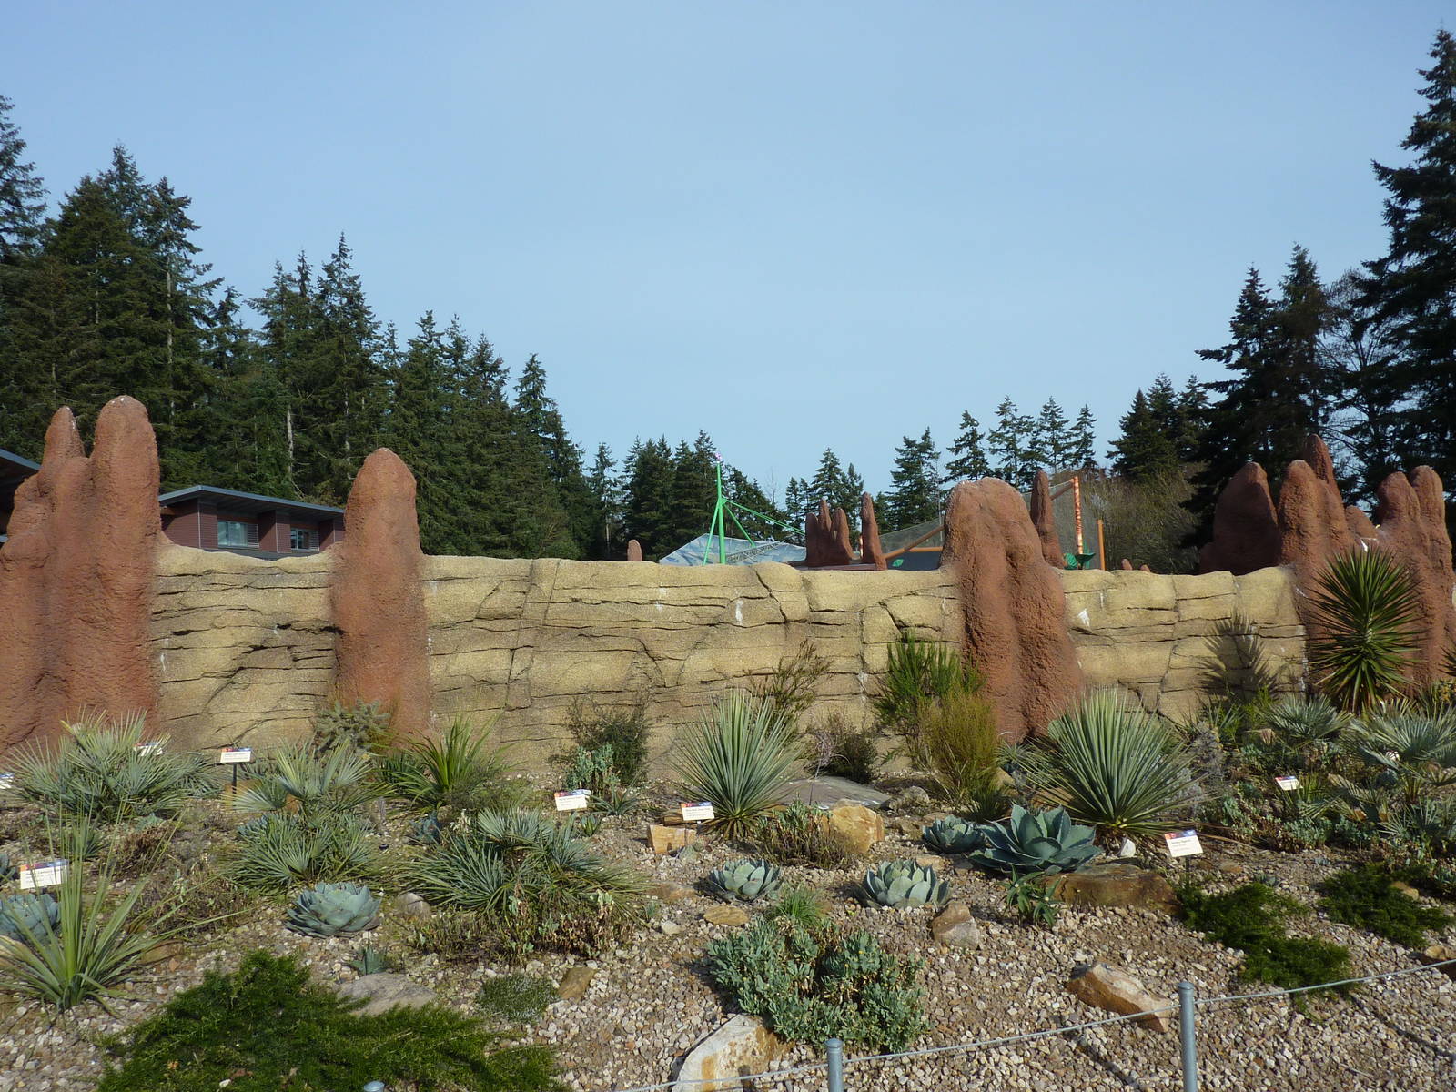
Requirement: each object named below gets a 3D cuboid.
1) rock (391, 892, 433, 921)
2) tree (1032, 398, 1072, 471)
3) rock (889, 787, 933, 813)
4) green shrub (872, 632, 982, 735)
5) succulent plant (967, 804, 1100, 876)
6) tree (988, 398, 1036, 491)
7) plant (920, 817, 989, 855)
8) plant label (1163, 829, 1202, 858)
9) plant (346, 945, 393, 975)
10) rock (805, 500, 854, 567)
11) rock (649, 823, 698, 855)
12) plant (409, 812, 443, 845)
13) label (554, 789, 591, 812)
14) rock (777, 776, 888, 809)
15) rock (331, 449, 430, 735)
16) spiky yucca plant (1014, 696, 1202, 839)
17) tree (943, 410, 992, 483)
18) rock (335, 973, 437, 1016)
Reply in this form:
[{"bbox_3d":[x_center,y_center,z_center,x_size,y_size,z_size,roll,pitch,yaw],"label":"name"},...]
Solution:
[{"bbox_3d":[-1.175,1.335,3.900,0.145,0.088,0.120,-3,-2,0],"label":"rock"},{"bbox_3d":[28.671,-4.922,91.774,4.500,16.150,4.500,-2,-2,0],"label":"tree"},{"bbox_3d":[1.031,1.427,5.900,0.240,0.130,0.190,-2,-2,0],"label":"rock"},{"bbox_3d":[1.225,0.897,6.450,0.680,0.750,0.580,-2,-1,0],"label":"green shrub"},{"bbox_3d":[1.510,1.454,5.200,0.620,0.300,0.570,-3,-2,15],"label":"succulent plant"},{"bbox_3d":[25.142,-4.905,91.771,5.000,16.380,5.000,-2,-2,0],"label":"tree"},{"bbox_3d":[1.125,1.437,5.200,0.350,0.180,0.340,-2,-1,0],"label":"plant"},{"bbox_3d":[2.082,1.359,4.800,0.155,0.103,0.015,-5,-25,-9],"label":"plant label"},{"bbox_3d":[-1.278,1.475,3.750,0.165,0.110,0.150,-2,-1,0],"label":"plant"},{"bbox_3d":[1.752,-0.204,18.000,0.840,1.150,0.700,-2,-1,0],"label":"rock"},{"bbox_3d":[-0.252,1.376,4.900,0.220,0.130,0.160,-3,-2,0],"label":"rock"},{"bbox_3d":[-1.393,1.304,4.850,0.155,0.145,0.150,-2,-2,0],"label":"plant"},{"bbox_3d":[-0.756,1.236,5.100,0.155,0.100,0.015,-2,-34,-13],"label":"label"},{"bbox_3d":[0.637,1.489,6.300,0.670,0.135,0.440,-2,-2,-6],"label":"rock"},{"bbox_3d":[-2.134,0.320,6.500,0.580,1.800,0.560,-3,-2,0],"label":"rock"},{"bbox_3d":[2.124,1.214,5.800,0.970,0.770,0.920,-3,-2,19],"label":"spiky yucca plant"},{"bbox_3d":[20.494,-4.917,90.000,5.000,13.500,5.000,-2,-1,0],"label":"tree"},{"bbox_3d":[-1.047,1.378,3.220,0.295,0.090,0.210,-3,-2,0],"label":"rock"}]

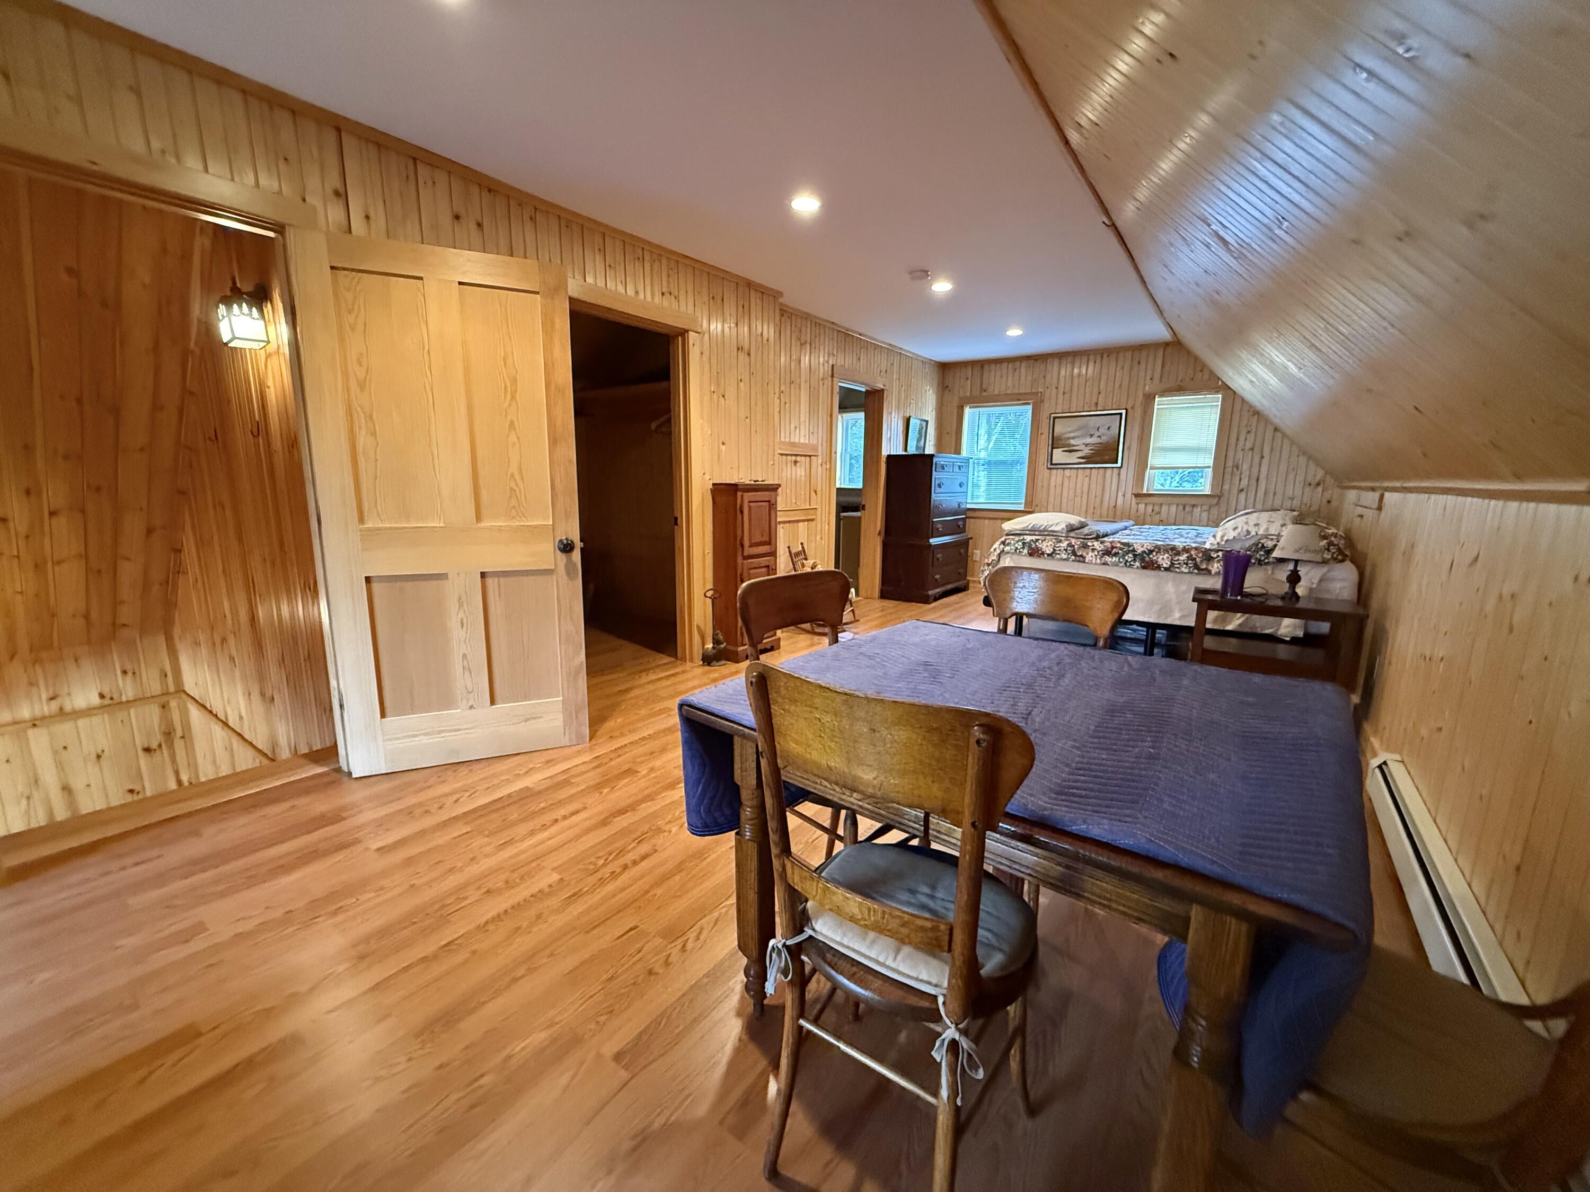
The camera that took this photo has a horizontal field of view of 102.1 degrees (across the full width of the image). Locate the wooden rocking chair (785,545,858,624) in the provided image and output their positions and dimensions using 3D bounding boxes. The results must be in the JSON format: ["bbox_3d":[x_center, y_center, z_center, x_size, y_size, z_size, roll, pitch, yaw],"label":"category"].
[{"bbox_3d":[0.237,-0.091,5.231,0.520,0.670,0.360,5,11,22],"label":"wooden rocking chair"}]

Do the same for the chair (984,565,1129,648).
[{"bbox_3d":[0.627,0.410,1.862,0.430,0.905,0.480,10,14,40],"label":"chair"}]

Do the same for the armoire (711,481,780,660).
[{"bbox_3d":[-0.344,-0.175,4.316,0.310,1.145,0.460,8,13,34],"label":"armoire"}]

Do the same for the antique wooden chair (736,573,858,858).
[{"bbox_3d":[0.154,0.424,1.745,0.430,0.905,0.480,-8,14,-40],"label":"antique wooden chair"}]

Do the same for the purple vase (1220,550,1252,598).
[{"bbox_3d":[2.727,-0.136,3.985,0.150,0.280,0.150,8,13,34],"label":"purple vase"}]

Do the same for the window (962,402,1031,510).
[{"bbox_3d":[2.144,-1.502,6.942,0.748,1.088,0.080,8,13,34],"label":"window"}]

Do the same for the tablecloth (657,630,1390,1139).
[{"bbox_3d":[0.494,0.386,1.412,1.070,0.360,1.020,9,13,38],"label":"tablecloth"}]

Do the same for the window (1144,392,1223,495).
[{"bbox_3d":[3.582,-1.397,5.937,0.528,0.914,0.080,8,13,34],"label":"window"}]

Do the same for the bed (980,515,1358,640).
[{"bbox_3d":[2.710,-0.123,4.841,2.080,0.950,1.520,8,13,34],"label":"bed"}]

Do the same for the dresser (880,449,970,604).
[{"bbox_3d":[1.403,-0.721,6.697,0.515,1.420,1.060,8,13,34],"label":"dresser"}]

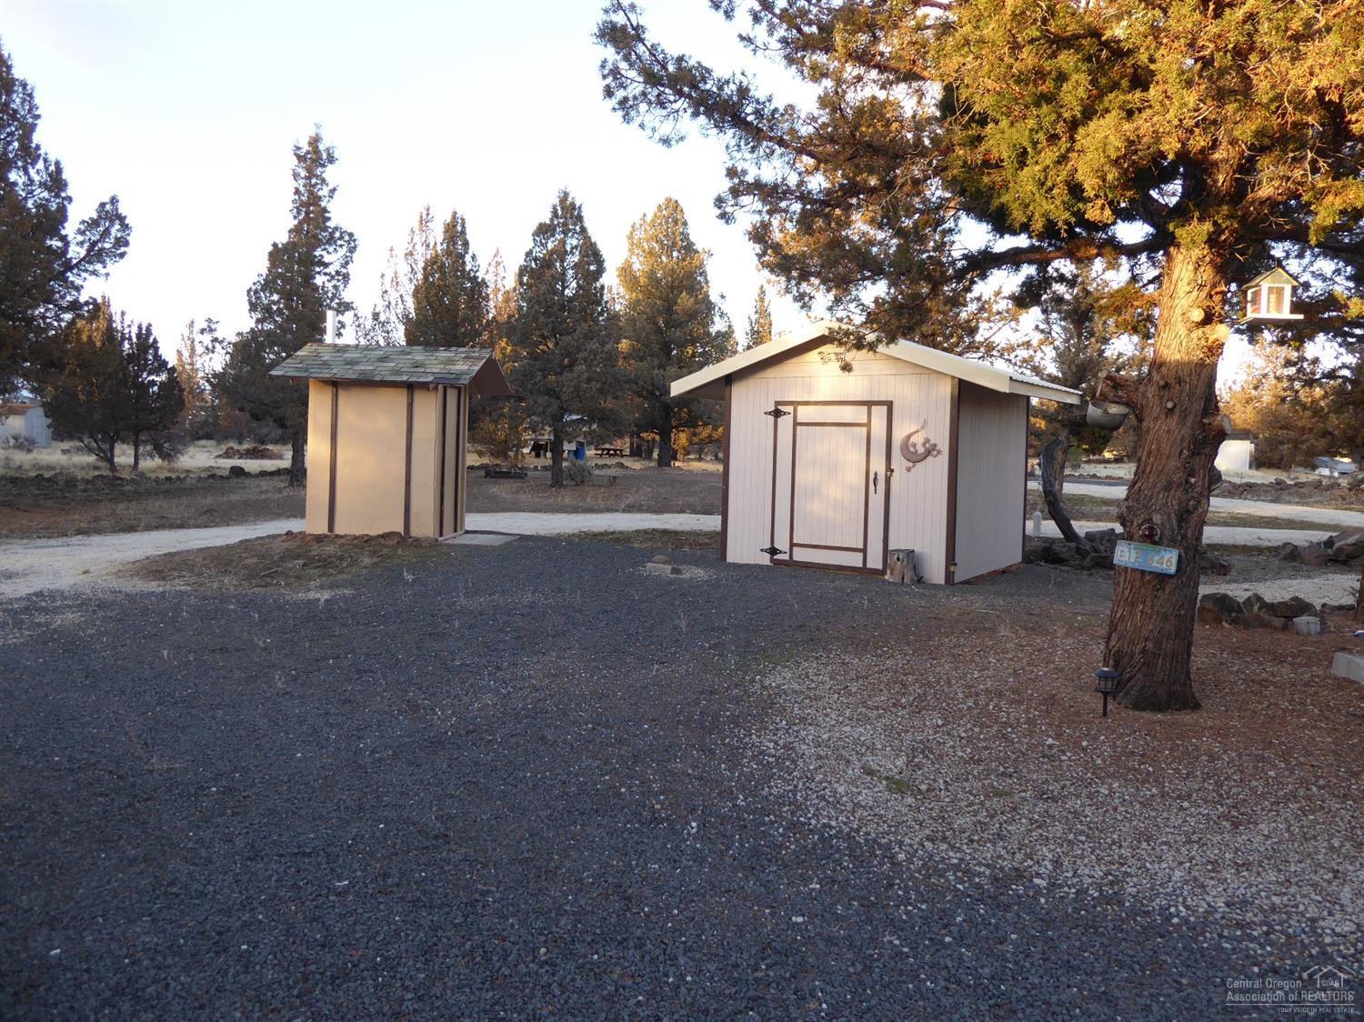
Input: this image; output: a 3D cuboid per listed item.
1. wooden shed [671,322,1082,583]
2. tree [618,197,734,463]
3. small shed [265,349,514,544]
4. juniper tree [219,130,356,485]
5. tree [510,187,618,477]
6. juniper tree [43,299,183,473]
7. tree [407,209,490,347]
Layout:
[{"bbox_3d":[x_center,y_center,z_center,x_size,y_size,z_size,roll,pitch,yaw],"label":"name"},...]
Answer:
[{"bbox_3d":[2.619,-0.818,12.679,4.395,3.015,3.389,4,5,35],"label":"wooden shed"},{"bbox_3d":[-0.370,-9.435,50.515,6.000,14.317,6.000,1,4,0],"label":"tree"},{"bbox_3d":[-4.596,-1.152,15.312,3.080,2.999,2.401,2,4,6],"label":"small shed"},{"bbox_3d":[-12.115,-6.172,29.088,4.200,10.789,4.200,1,4,0],"label":"juniper tree"},{"bbox_3d":[-3.968,-5.733,31.855,3.800,9.869,3.800,1,4,0],"label":"tree"},{"bbox_3d":[-20.902,-4.586,34.728,4.700,6.327,4.700,1,4,0],"label":"juniper tree"},{"bbox_3d":[-9.701,-7.015,39.392,3.800,10.888,3.800,1,4,0],"label":"tree"}]

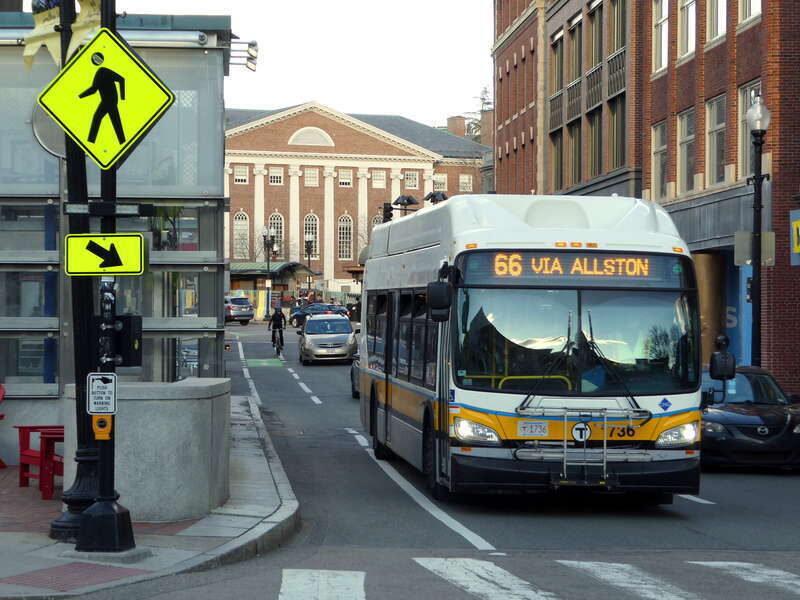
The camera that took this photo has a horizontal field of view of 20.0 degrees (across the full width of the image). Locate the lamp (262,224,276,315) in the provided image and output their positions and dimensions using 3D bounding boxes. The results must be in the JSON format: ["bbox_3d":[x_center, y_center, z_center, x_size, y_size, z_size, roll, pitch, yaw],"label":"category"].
[{"bbox_3d":[-8.413,-1.695,146.000,0.850,6.085,0.500,0,0,0],"label":"lamp"}]

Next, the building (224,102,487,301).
[{"bbox_3d":[-11.156,-8.036,206.122,36.000,18.810,15.000,0,0,-29],"label":"building"}]

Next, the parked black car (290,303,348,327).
[{"bbox_3d":[-4.740,0.950,135.000,1.780,1.490,4.400,0,0,-32],"label":"parked black car"}]

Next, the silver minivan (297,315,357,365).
[{"bbox_3d":[-2.580,1.410,80.800,1.970,1.760,5.080,0,0,-4],"label":"silver minivan"}]

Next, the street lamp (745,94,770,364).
[{"bbox_3d":[6.007,-0.654,38.000,0.430,5.587,0.430,0,0,-4],"label":"street lamp"}]

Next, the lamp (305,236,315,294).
[{"bbox_3d":[-6.194,-1.591,155.000,0.650,5.920,0.500,0,0,0],"label":"lamp"}]

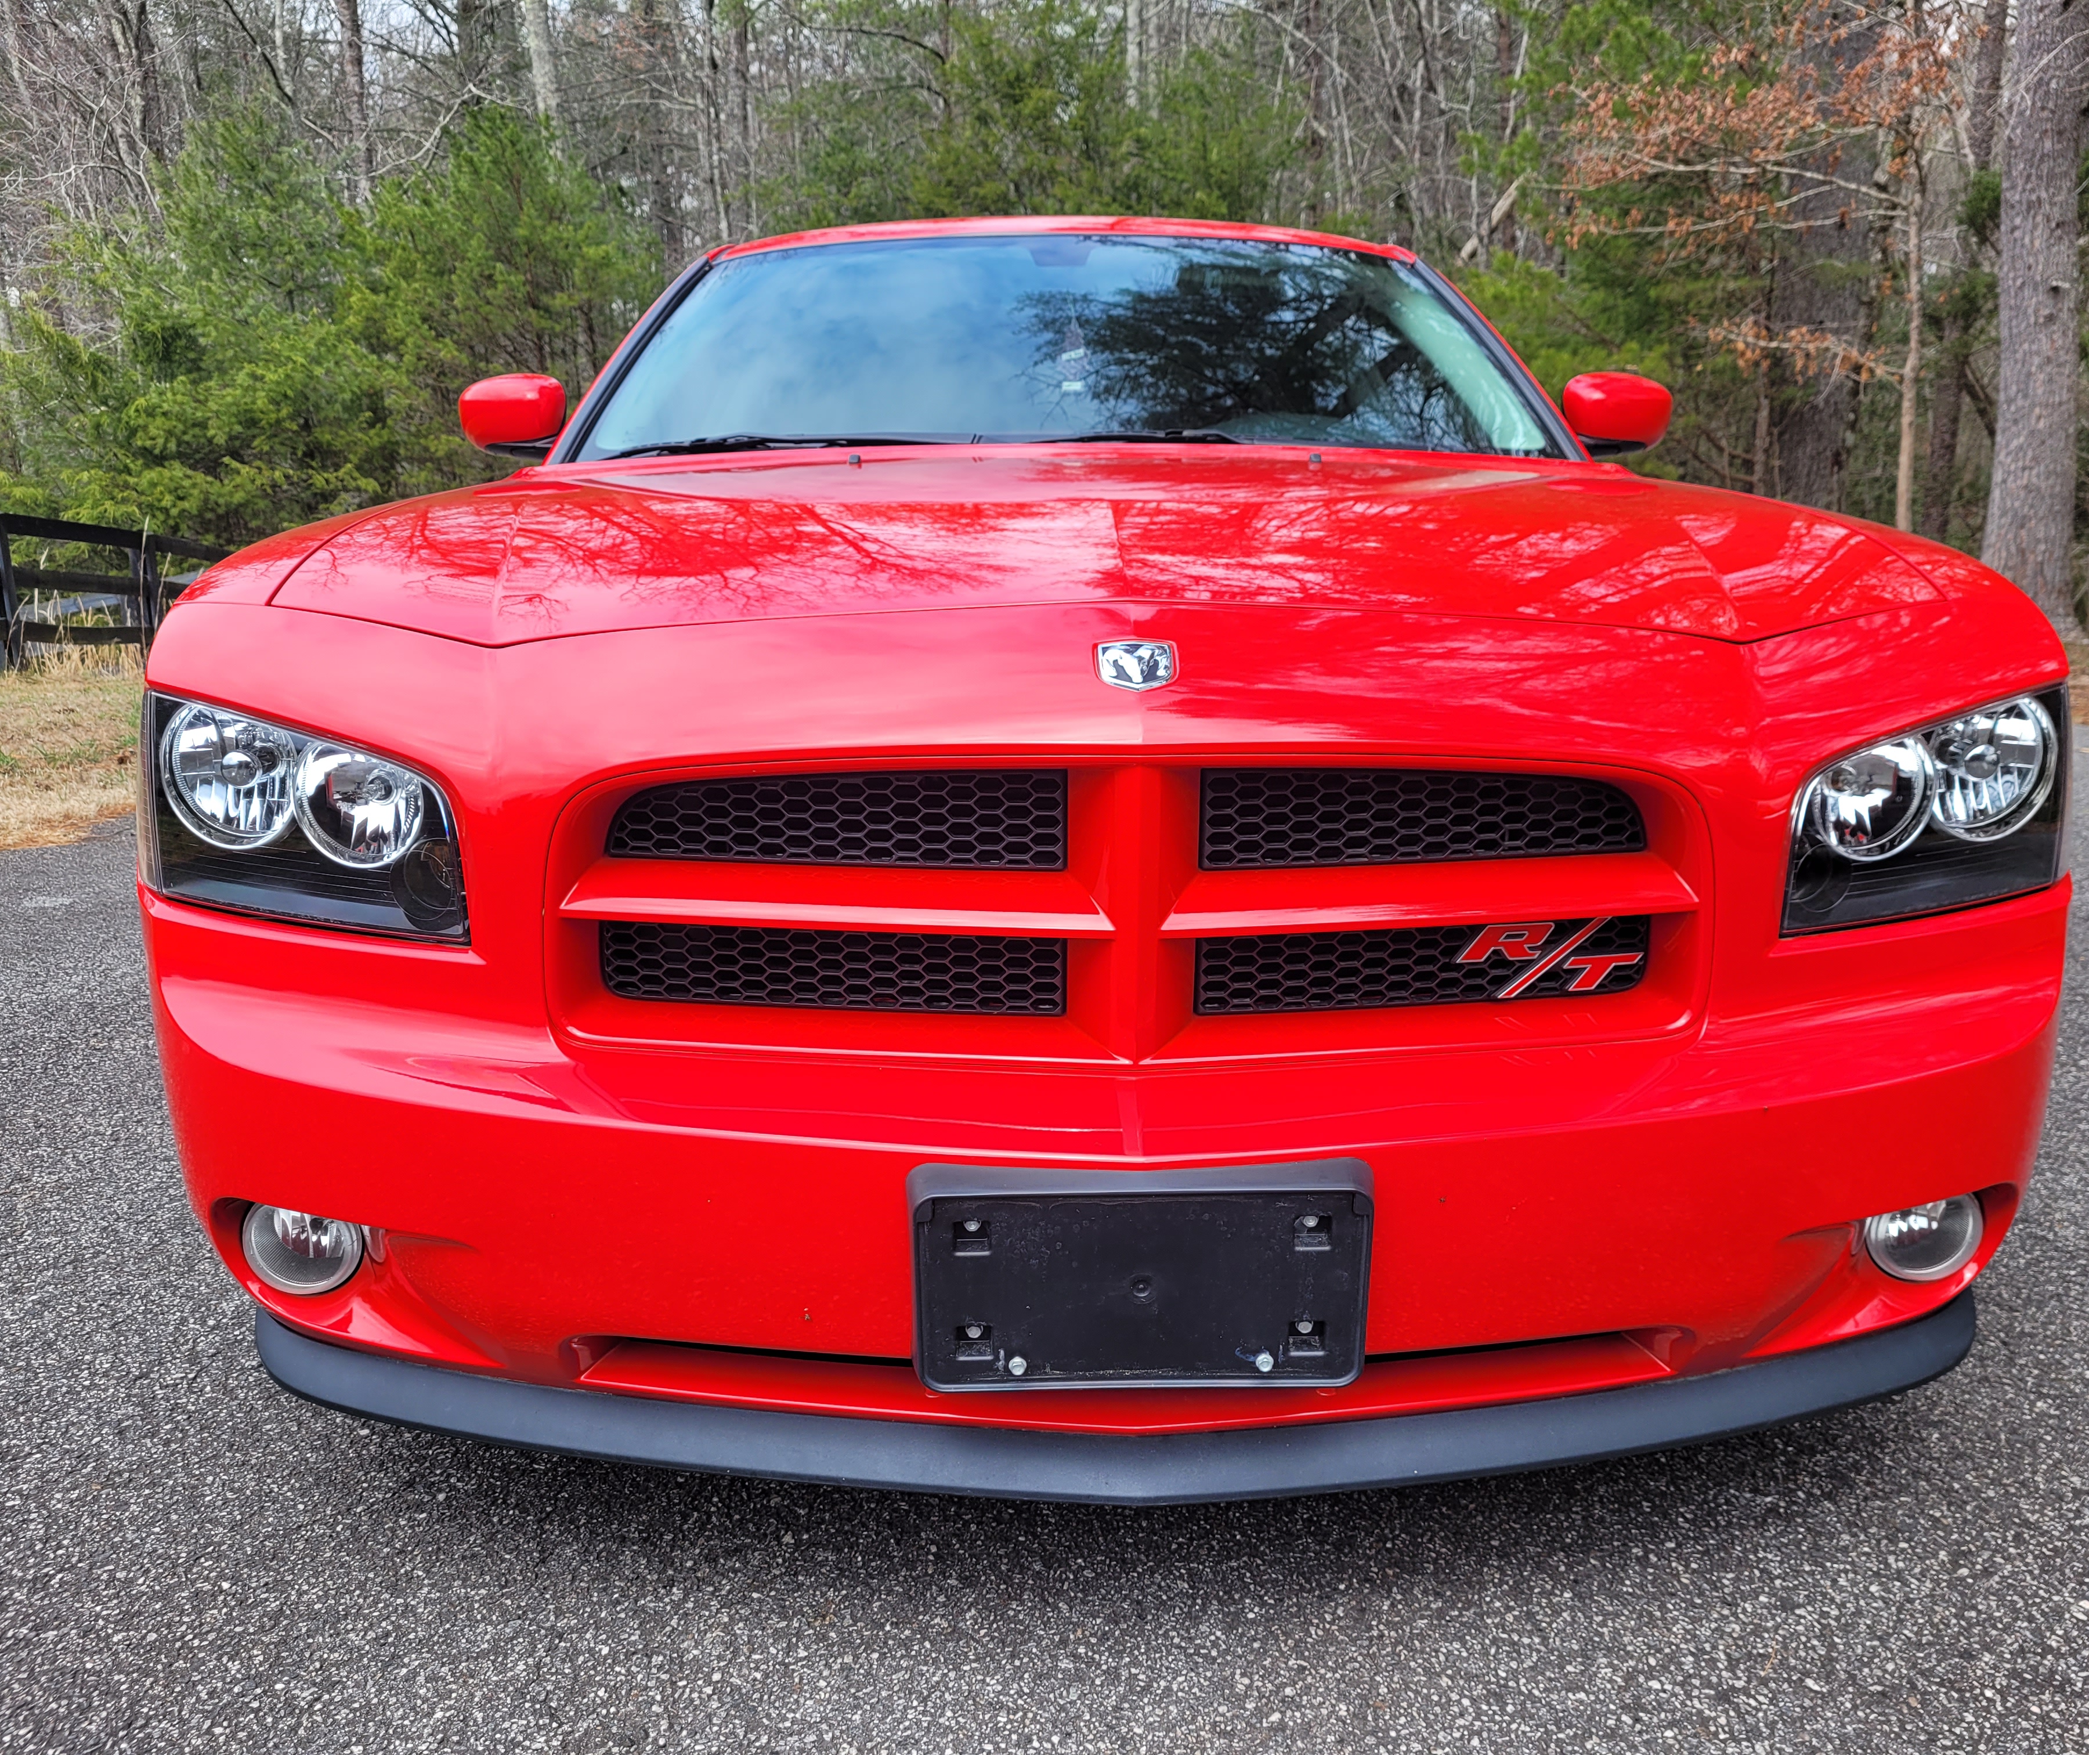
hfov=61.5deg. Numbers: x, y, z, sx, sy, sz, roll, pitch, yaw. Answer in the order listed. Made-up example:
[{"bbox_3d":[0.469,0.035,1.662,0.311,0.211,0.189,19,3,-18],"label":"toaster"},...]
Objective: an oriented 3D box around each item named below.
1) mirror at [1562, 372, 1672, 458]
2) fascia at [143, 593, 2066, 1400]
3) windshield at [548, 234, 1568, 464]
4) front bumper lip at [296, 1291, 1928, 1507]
[{"bbox_3d":[1.008,-0.817,3.090,0.220,0.155,0.160,0,11,-1],"label":"mirror"},{"bbox_3d":[0.061,0.084,1.496,1.830,0.610,0.560,0,11,-1],"label":"fascia"},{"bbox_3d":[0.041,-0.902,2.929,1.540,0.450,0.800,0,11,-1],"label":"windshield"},{"bbox_3d":[0.062,0.390,1.466,1.530,0.090,0.390,0,11,-1],"label":"front bumper lip"}]

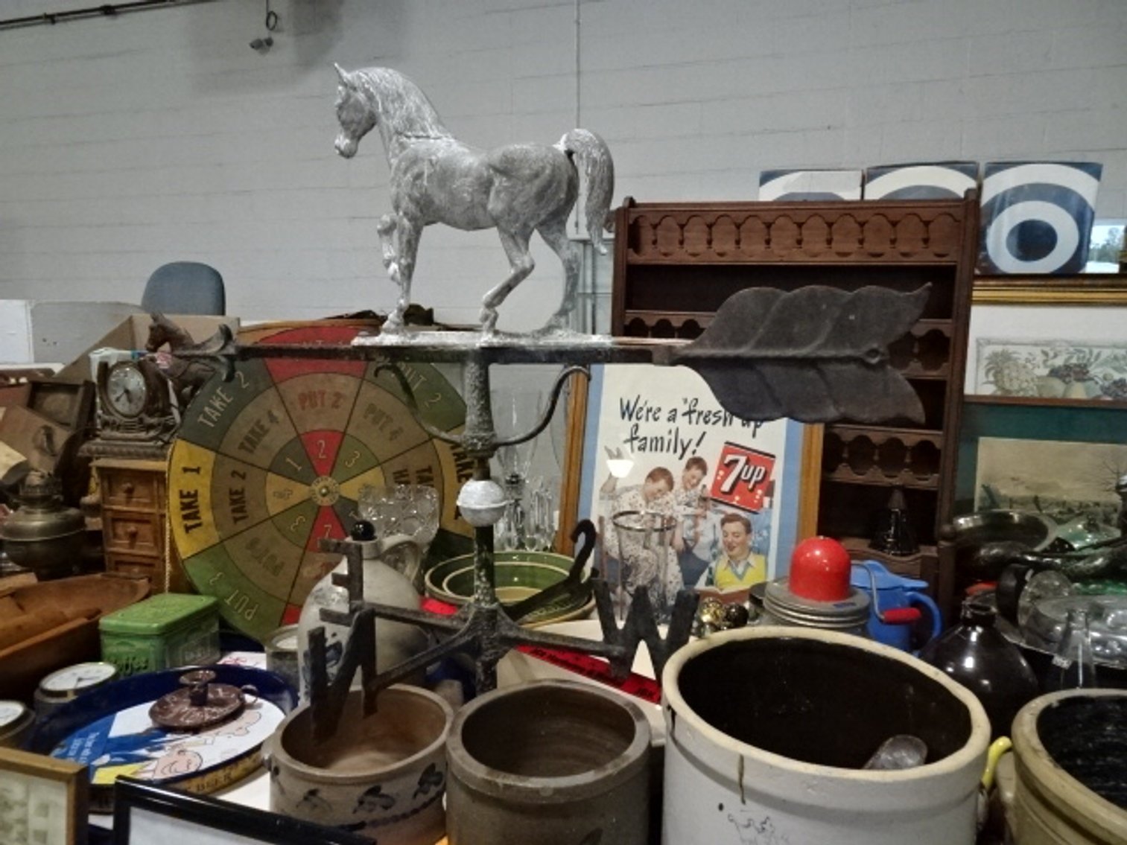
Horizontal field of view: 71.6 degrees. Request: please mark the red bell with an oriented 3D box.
[{"bbox_3d":[0.340,0.187,1.029,0.076,0.072,0.076,1,10,0],"label":"red bell"}]

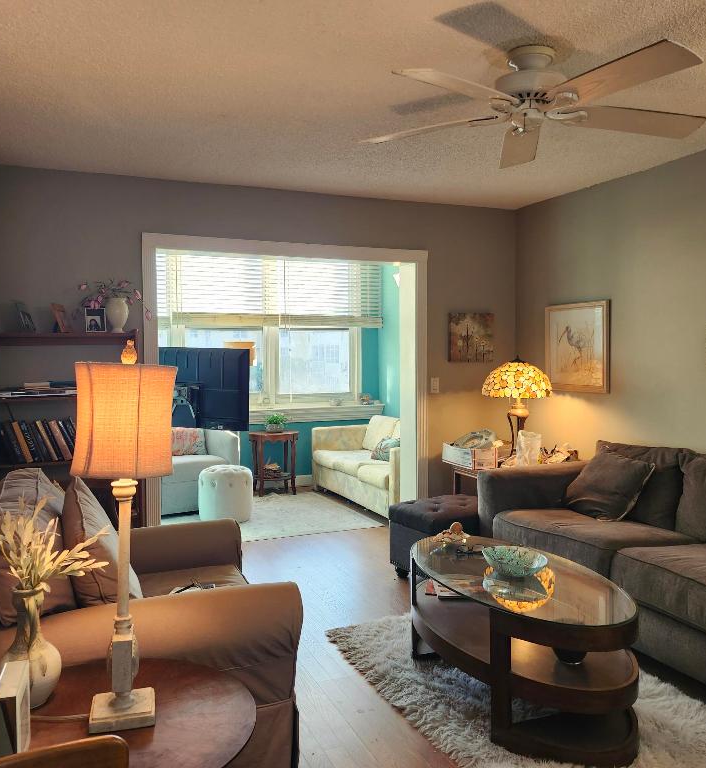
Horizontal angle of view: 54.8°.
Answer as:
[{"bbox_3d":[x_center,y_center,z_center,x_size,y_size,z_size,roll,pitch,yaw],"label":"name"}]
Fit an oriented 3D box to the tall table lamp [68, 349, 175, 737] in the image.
[{"bbox_3d":[-0.477,0.304,1.427,0.210,0.790,0.210,-1,2,-14],"label":"tall table lamp"}]

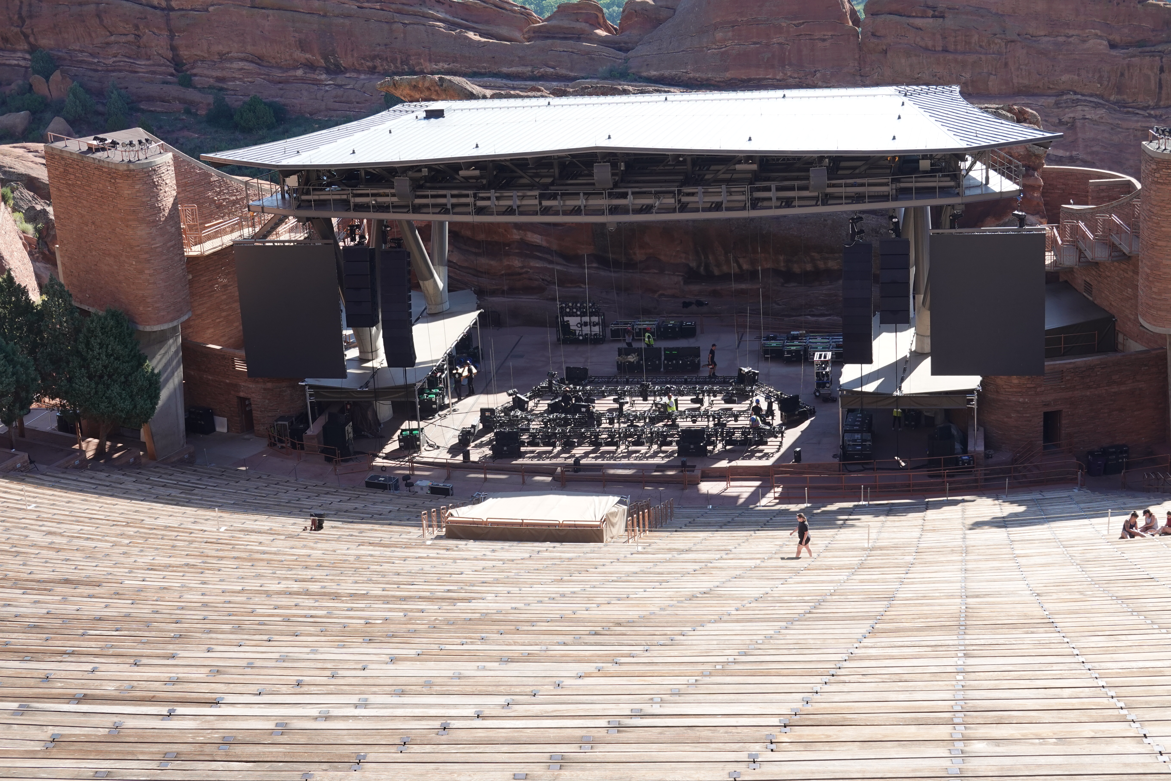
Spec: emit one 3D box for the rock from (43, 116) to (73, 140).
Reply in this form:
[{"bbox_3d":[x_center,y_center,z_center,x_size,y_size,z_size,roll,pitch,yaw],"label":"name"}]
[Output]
[{"bbox_3d":[-52.608,-26.063,208.000,3.200,2.800,2.900,-3,18,0],"label":"rock"}]

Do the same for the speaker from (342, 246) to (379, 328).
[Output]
[{"bbox_3d":[-10.056,-4.610,93.200,1.220,3.650,1.000,1,12,12],"label":"speaker"}]

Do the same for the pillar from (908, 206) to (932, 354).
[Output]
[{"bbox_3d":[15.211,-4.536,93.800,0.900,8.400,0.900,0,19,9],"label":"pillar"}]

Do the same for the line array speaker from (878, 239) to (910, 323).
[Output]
[{"bbox_3d":[12.975,-4.569,87.348,1.240,3.550,0.820,-1,14,7],"label":"line array speaker"}]

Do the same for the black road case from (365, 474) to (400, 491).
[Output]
[{"bbox_3d":[-9.050,4.121,92.800,1.300,0.450,0.680,3,20,19],"label":"black road case"}]

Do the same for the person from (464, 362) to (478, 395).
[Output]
[{"bbox_3d":[-5.620,-0.585,102.300,0.500,1.770,0.520,-8,19,-14],"label":"person"}]

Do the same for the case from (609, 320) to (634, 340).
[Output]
[{"bbox_3d":[2.027,-3.286,114.757,1.180,0.850,0.860,0,17,11],"label":"case"}]

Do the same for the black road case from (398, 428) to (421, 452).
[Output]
[{"bbox_3d":[-8.075,2.232,95.800,0.950,0.760,0.900,-1,19,8],"label":"black road case"}]

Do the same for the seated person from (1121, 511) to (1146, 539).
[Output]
[{"bbox_3d":[18.375,4.511,69.800,0.680,0.900,0.550,9,22,33],"label":"seated person"}]

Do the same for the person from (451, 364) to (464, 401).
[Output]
[{"bbox_3d":[-6.393,-0.340,105.141,0.600,1.760,0.500,3,18,20],"label":"person"}]

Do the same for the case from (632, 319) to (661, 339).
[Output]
[{"bbox_3d":[3.261,-3.261,110.666,1.200,0.850,0.800,0,18,11],"label":"case"}]

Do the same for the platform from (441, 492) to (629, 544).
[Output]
[{"bbox_3d":[-2.143,5.305,86.963,6.750,1.200,3.200,1,18,14],"label":"platform"}]

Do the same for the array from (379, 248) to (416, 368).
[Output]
[{"bbox_3d":[-8.369,-3.672,92.800,1.250,5.400,0.900,1,19,12],"label":"array"}]

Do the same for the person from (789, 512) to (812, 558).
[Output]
[{"bbox_3d":[7.504,5.036,72.500,0.720,1.620,0.500,-1,18,8],"label":"person"}]

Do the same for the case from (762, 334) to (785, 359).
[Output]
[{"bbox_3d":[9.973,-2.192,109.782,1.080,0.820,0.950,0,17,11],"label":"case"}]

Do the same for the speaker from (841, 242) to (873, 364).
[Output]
[{"bbox_3d":[11.478,-3.685,87.929,1.240,5.100,0.850,-1,14,7],"label":"speaker"}]

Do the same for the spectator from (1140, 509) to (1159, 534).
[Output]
[{"bbox_3d":[19.659,4.574,72.500,0.720,0.840,0.550,-11,19,-23],"label":"spectator"}]

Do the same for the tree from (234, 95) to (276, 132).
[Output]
[{"bbox_3d":[-33.046,-27.663,208.000,4.200,3.490,4.200,-3,17,1],"label":"tree"}]

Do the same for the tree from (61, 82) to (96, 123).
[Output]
[{"bbox_3d":[-55.948,-31.752,230.000,3.800,4.700,3.800,-3,18,0],"label":"tree"}]

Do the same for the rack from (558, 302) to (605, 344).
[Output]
[{"bbox_3d":[-0.213,-3.567,110.418,2.420,2.000,0.800,0,18,10],"label":"rack"}]

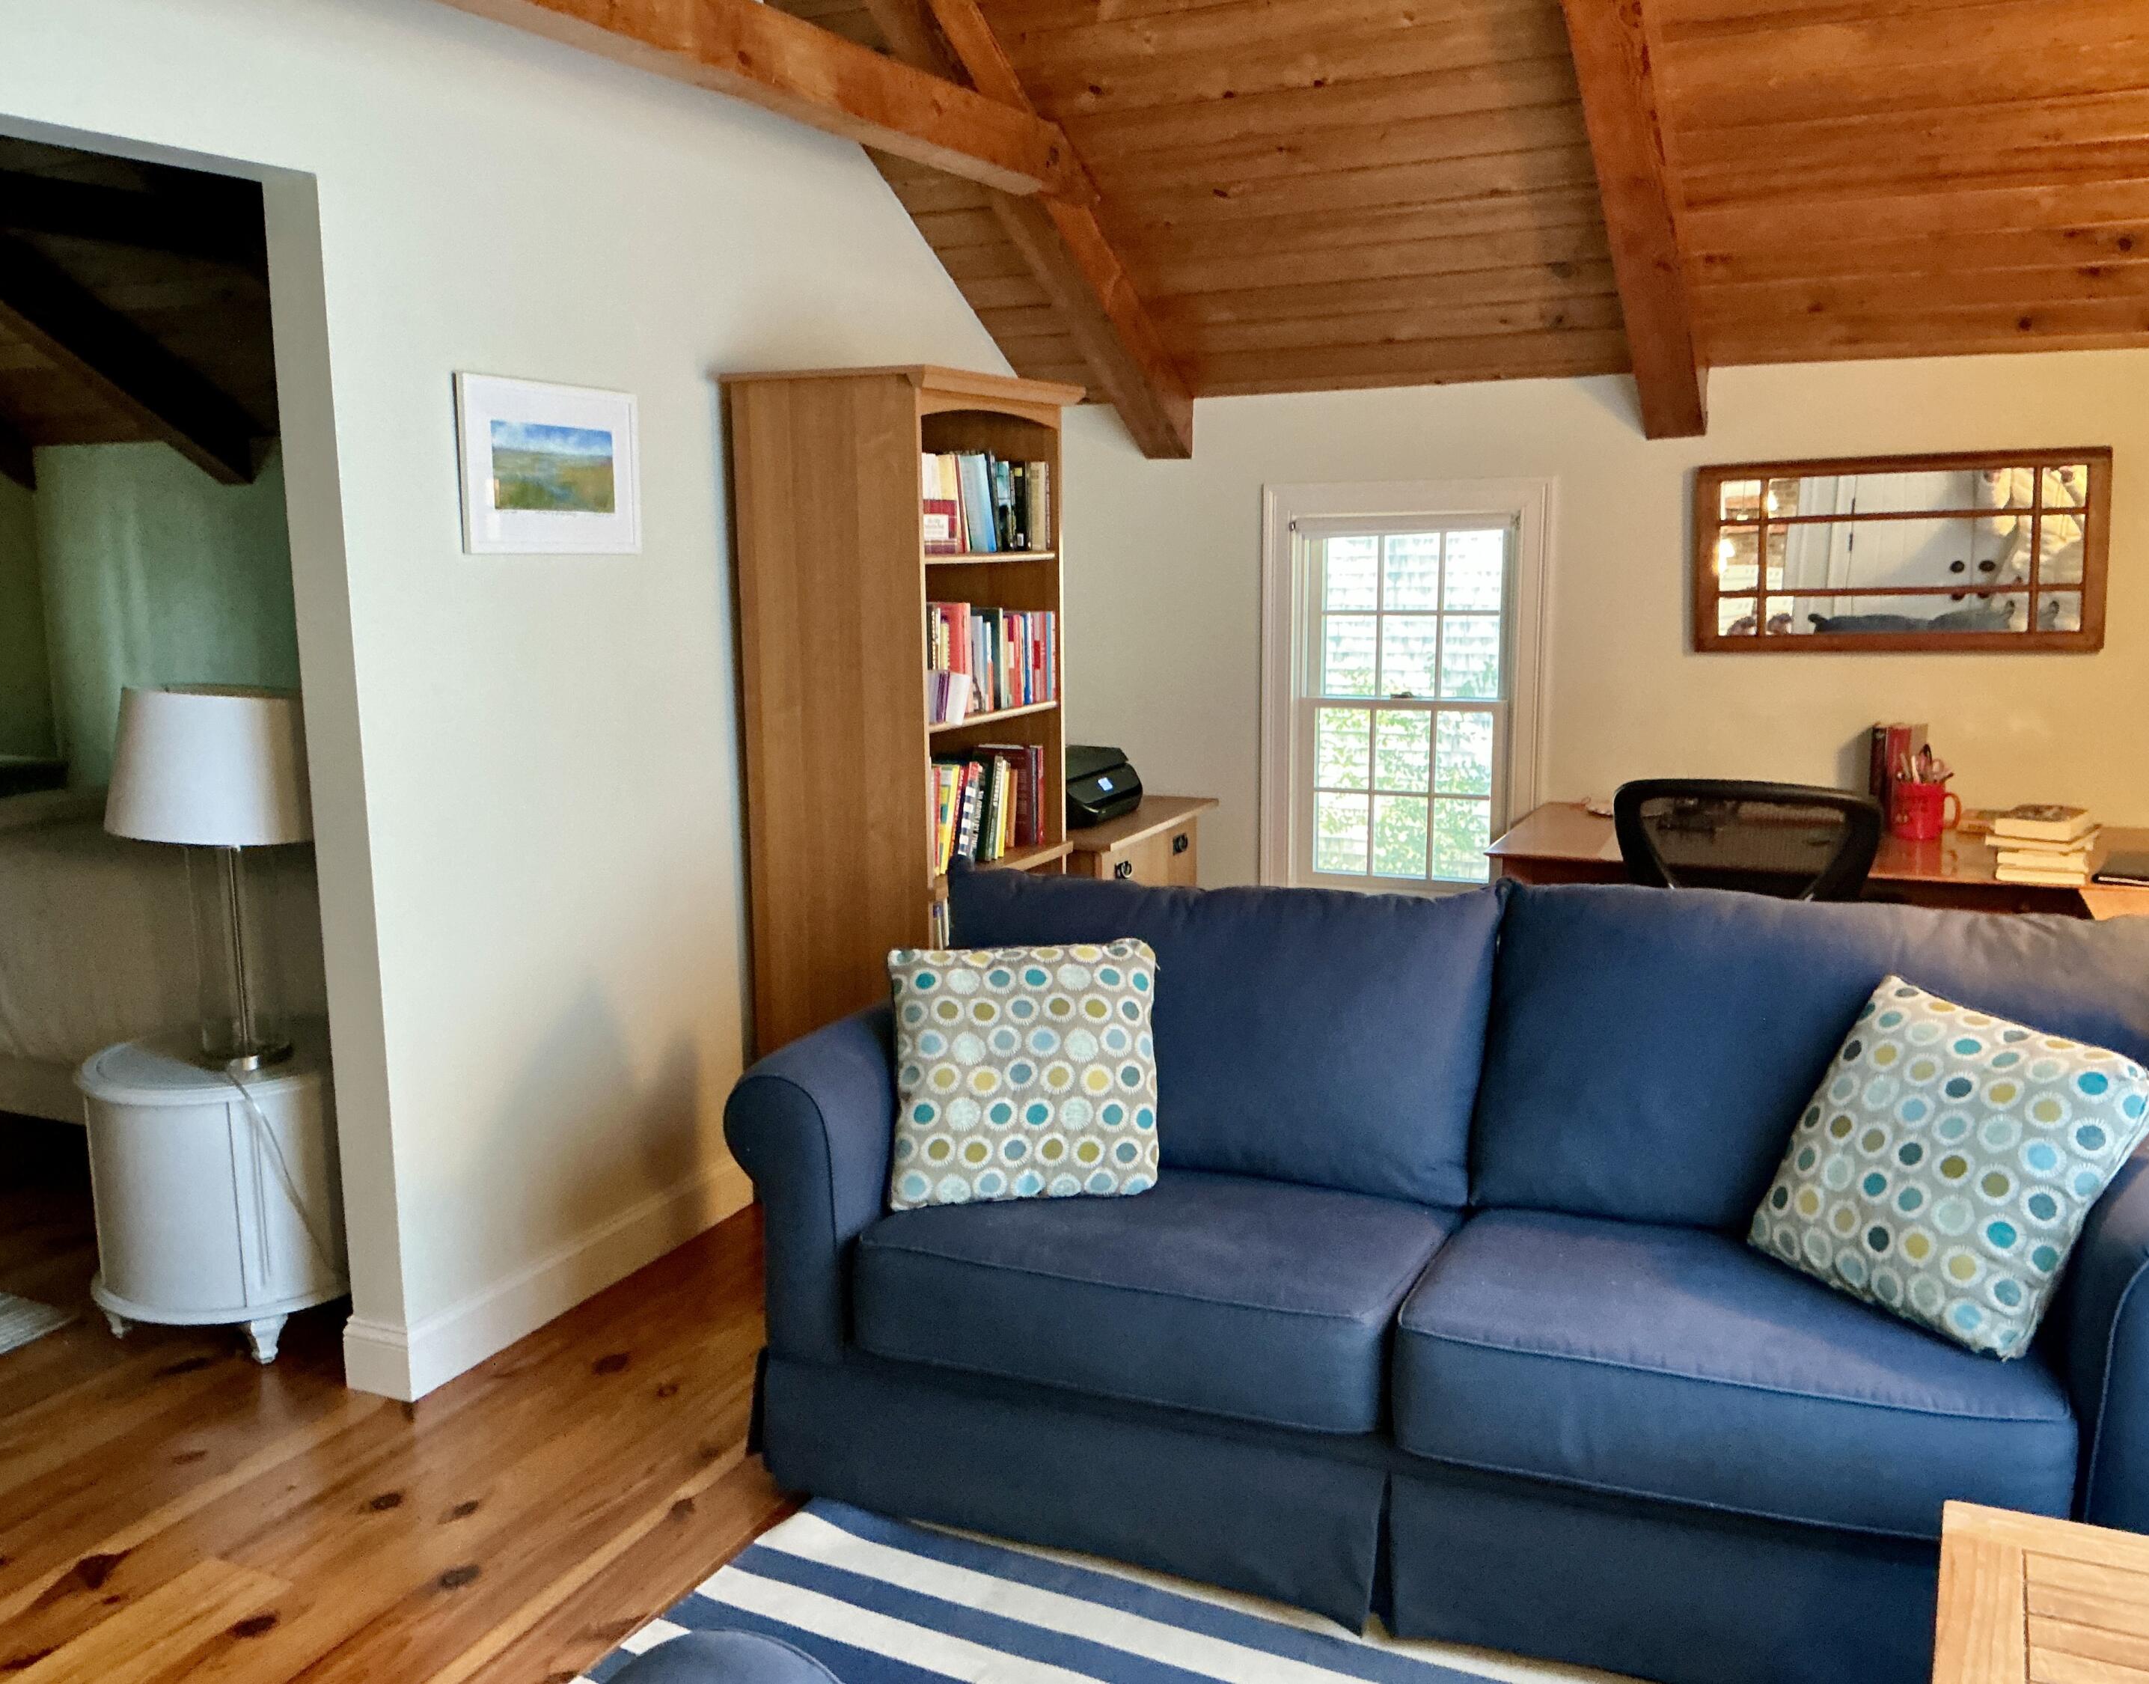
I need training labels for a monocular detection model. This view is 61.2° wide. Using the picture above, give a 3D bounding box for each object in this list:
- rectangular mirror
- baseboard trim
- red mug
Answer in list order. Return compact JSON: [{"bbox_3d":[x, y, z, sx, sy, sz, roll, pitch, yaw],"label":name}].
[{"bbox_3d":[1.964,-0.687,4.356,0.905,0.470,0.032,3,10,24],"label":"rectangular mirror"},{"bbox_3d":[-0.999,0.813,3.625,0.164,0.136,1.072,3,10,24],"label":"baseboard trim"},{"bbox_3d":[1.966,-0.074,4.193,0.131,0.118,0.101,3,10,24],"label":"red mug"}]

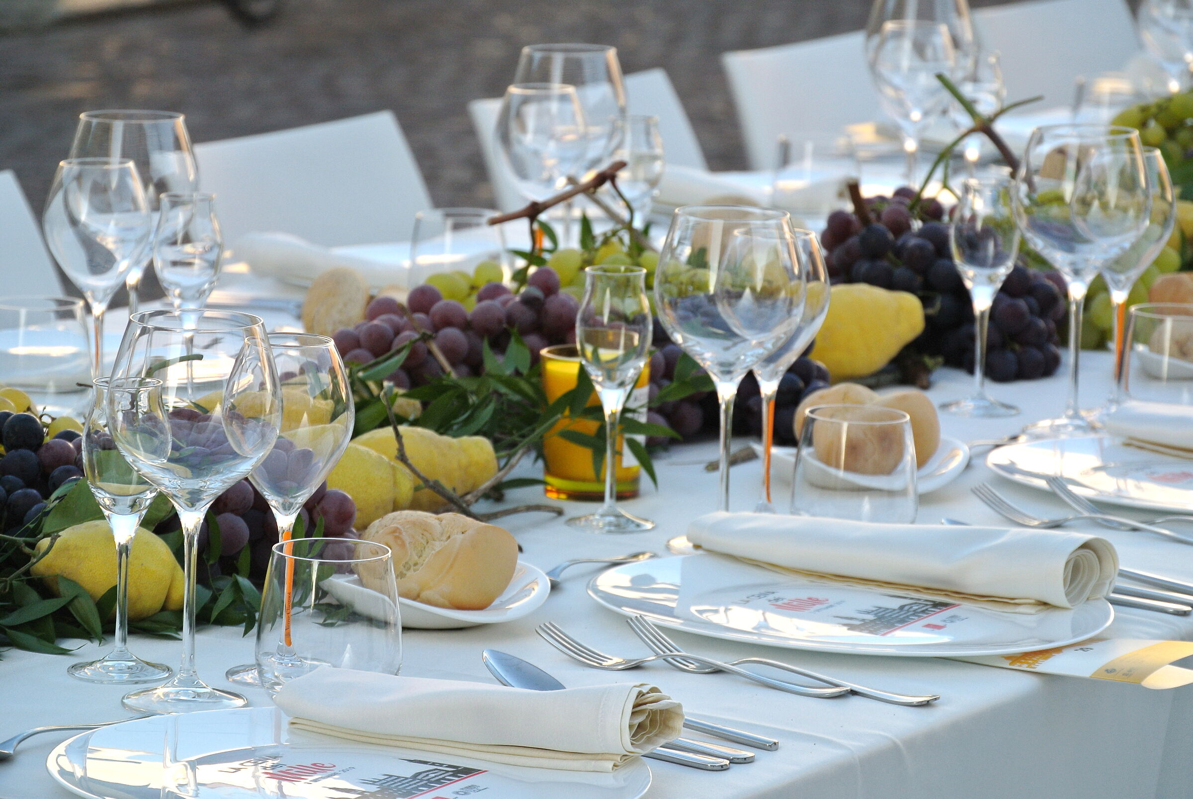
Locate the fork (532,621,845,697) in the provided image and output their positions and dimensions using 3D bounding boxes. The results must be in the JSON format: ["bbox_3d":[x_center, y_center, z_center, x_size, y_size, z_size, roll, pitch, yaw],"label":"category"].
[{"bbox_3d":[0.059,0.153,3.665,0.201,0.023,0.026,7,11,26],"label":"fork"}]

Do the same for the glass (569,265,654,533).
[{"bbox_3d":[0.011,-0.001,4.113,0.061,0.173,0.061,7,11,28],"label":"glass"}]

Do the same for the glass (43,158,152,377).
[{"bbox_3d":[-0.350,-0.068,4.315,0.075,0.198,0.075,2,9,0],"label":"glass"}]

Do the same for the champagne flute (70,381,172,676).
[{"bbox_3d":[-0.272,0.075,3.564,0.062,0.169,0.062,2,10,0],"label":"champagne flute"}]

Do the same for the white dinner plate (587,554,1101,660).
[{"bbox_3d":[0.157,0.130,3.780,0.322,0.022,0.322,2,10,0],"label":"white dinner plate"}]

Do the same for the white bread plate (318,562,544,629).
[{"bbox_3d":[-0.097,0.116,3.762,0.145,0.035,0.157,2,10,0],"label":"white bread plate"}]

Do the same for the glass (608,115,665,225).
[{"bbox_3d":[0.029,-0.137,4.896,0.059,0.172,0.059,2,9,0],"label":"glass"}]

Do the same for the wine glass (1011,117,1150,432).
[{"bbox_3d":[0.354,-0.086,4.503,0.097,0.221,0.097,2,9,0],"label":"wine glass"}]

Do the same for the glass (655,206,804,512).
[{"bbox_3d":[0.085,-0.013,4.052,0.100,0.222,0.100,2,10,0],"label":"glass"}]

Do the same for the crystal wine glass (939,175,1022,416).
[{"bbox_3d":[0.291,-0.078,4.619,0.061,0.173,0.061,2,10,0],"label":"crystal wine glass"}]

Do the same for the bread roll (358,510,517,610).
[{"bbox_3d":[-0.096,0.098,3.744,0.096,0.058,0.082,2,10,0],"label":"bread roll"}]

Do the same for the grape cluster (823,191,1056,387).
[{"bbox_3d":[0.269,-0.089,4.800,0.188,0.140,0.145,2,10,0],"label":"grape cluster"}]

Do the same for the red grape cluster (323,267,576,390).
[{"bbox_3d":[-0.100,-0.050,4.383,0.185,0.108,0.130,2,10,0],"label":"red grape cluster"}]

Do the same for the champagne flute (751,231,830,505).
[{"bbox_3d":[0.117,-0.012,4.121,0.077,0.199,0.077,2,10,0],"label":"champagne flute"}]

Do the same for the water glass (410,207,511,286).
[{"bbox_3d":[-0.111,-0.105,4.922,0.085,0.085,0.085,2,10,0],"label":"water glass"}]

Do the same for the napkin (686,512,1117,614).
[{"bbox_3d":[0.190,0.092,3.841,0.252,0.041,0.078,7,10,28],"label":"napkin"}]

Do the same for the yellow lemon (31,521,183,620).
[{"bbox_3d":[-0.291,0.102,3.676,0.094,0.060,0.060,2,9,0],"label":"yellow lemon"}]

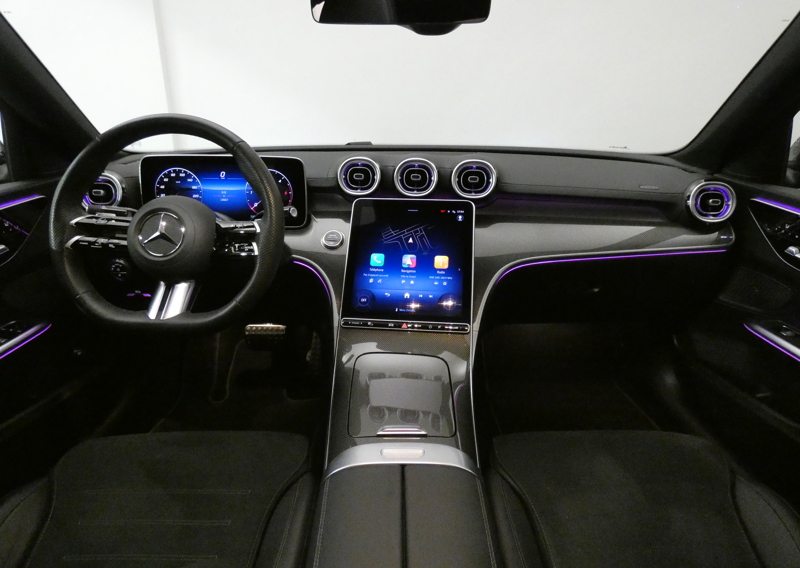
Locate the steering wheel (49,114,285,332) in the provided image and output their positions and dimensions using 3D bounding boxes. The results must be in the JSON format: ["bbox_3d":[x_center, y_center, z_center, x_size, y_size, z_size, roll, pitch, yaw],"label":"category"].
[{"bbox_3d":[-0.376,-0.097,0.745,0.372,0.355,0.100,1,-4,0],"label":"steering wheel"}]

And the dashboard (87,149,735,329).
[{"bbox_3d":[0.013,-0.114,0.936,1.330,0.300,0.430,1,19,0],"label":"dashboard"}]

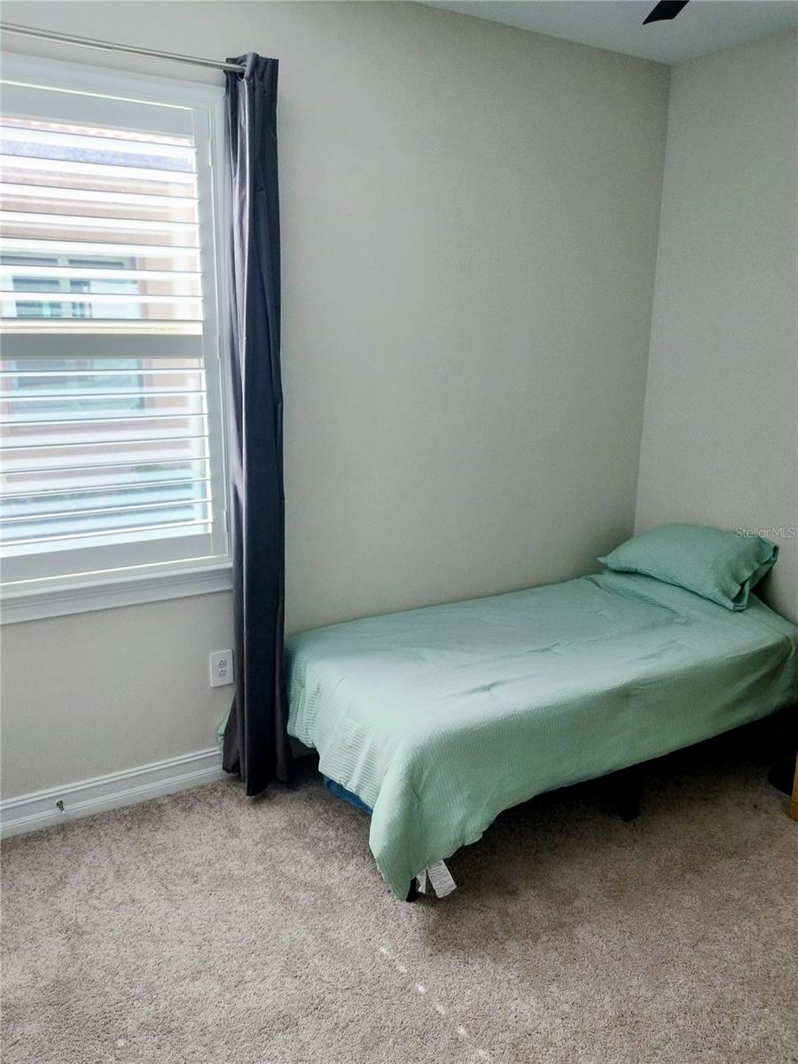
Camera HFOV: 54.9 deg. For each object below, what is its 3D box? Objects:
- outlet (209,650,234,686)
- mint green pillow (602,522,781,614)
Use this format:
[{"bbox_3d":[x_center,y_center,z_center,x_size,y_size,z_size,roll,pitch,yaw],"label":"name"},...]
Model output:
[{"bbox_3d":[-0.656,0.507,2.857,0.080,0.129,0.010,-7,17,-28],"label":"outlet"},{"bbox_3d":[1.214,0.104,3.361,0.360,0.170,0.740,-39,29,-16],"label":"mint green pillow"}]

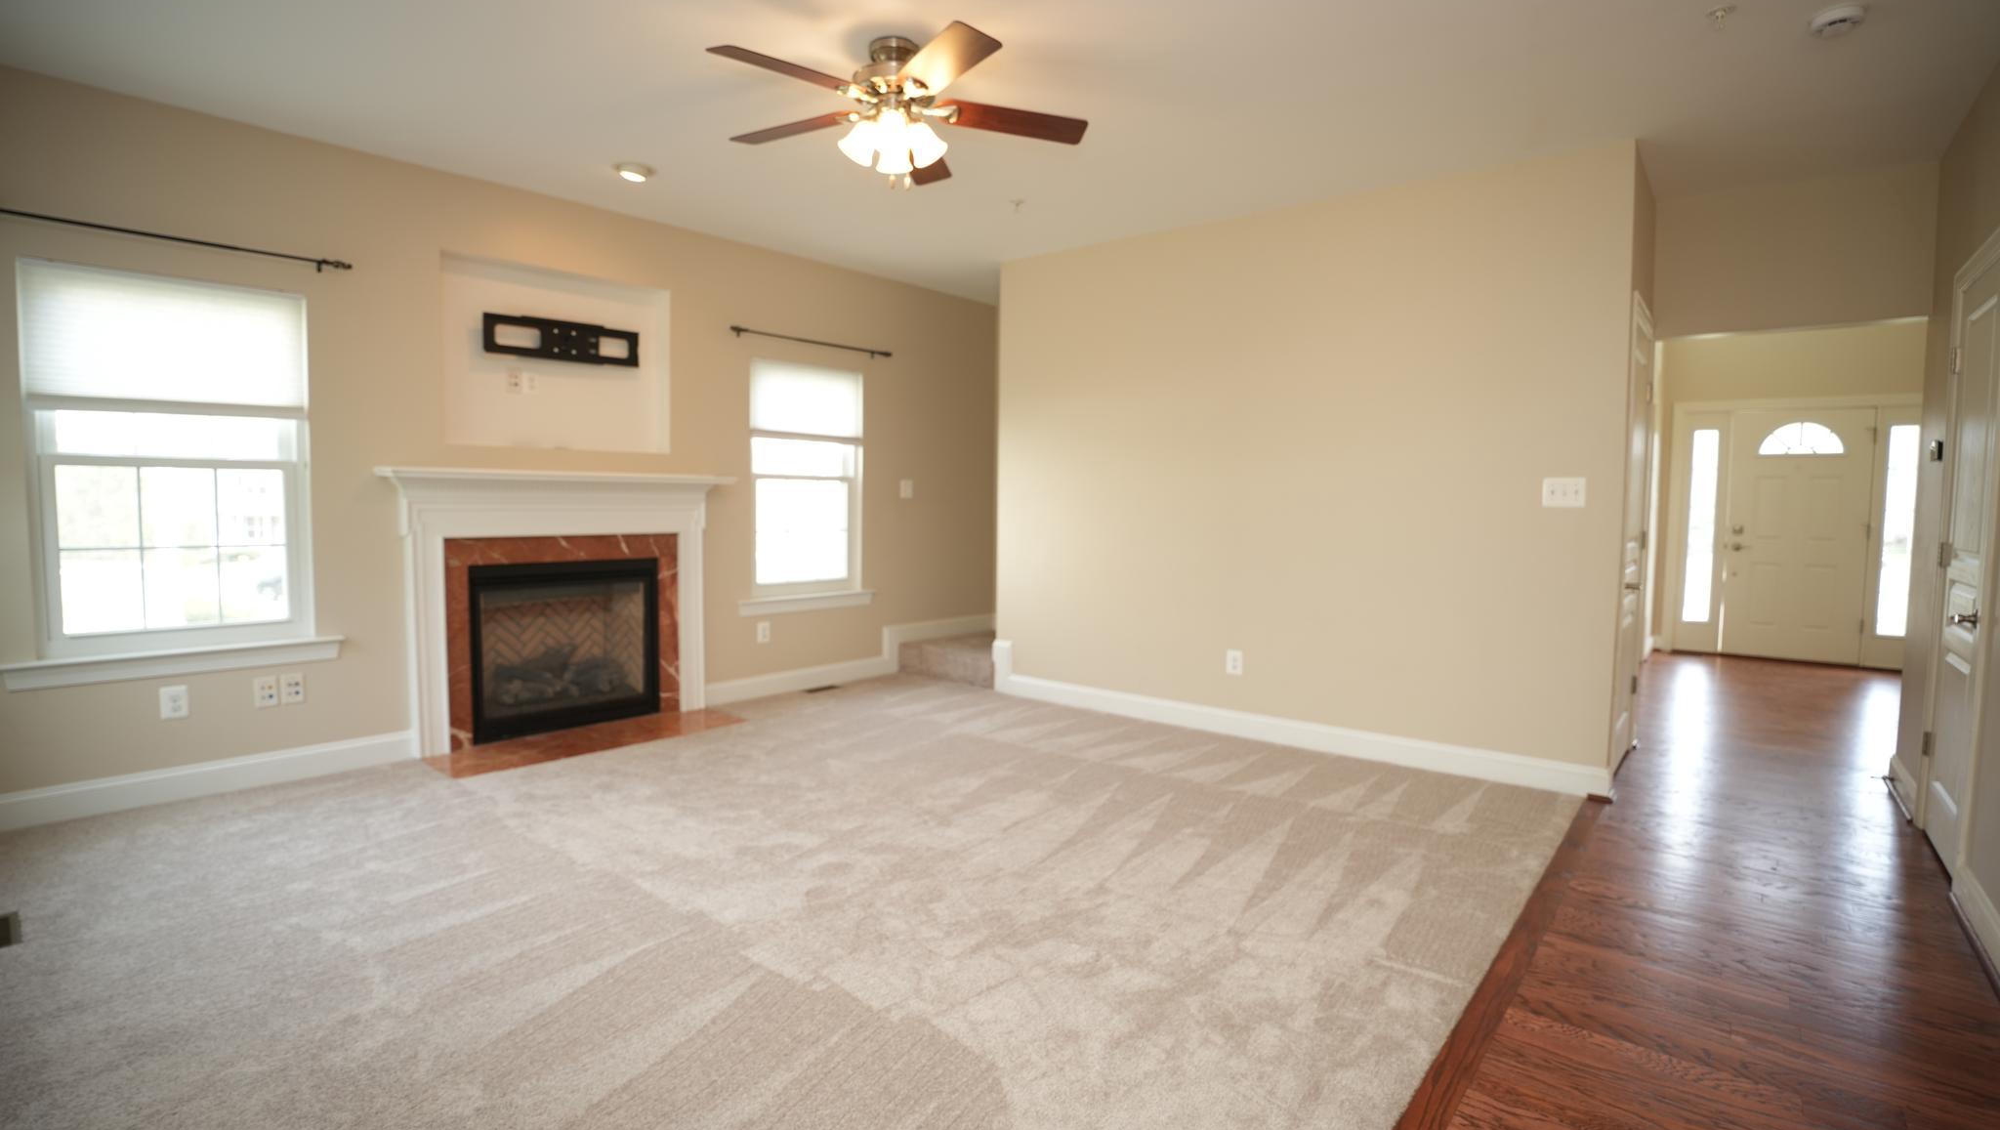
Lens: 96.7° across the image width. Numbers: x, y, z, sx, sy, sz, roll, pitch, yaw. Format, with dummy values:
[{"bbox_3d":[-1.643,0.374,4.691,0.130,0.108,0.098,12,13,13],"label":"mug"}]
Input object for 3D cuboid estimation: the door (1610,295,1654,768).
[{"bbox_3d":[2.926,-0.090,4.128,0.070,2.128,0.861,3,5,40],"label":"door"}]

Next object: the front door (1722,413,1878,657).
[{"bbox_3d":[6.490,-0.244,7.241,0.900,2.030,0.060,4,5,40],"label":"front door"}]

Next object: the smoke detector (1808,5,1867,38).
[{"bbox_3d":[2.530,-1.638,2.684,0.138,0.045,0.138,4,5,40],"label":"smoke detector"}]

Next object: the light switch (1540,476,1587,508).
[{"bbox_3d":[2.428,-0.311,3.824,0.163,0.122,0.015,3,5,40],"label":"light switch"}]

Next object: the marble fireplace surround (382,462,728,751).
[{"bbox_3d":[-2.194,0.214,4.633,0.230,1.350,1.740,4,5,40],"label":"marble fireplace surround"}]

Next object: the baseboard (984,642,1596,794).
[{"bbox_3d":[1.292,0.753,4.860,3.407,0.335,0.025,3,5,40],"label":"baseboard"}]

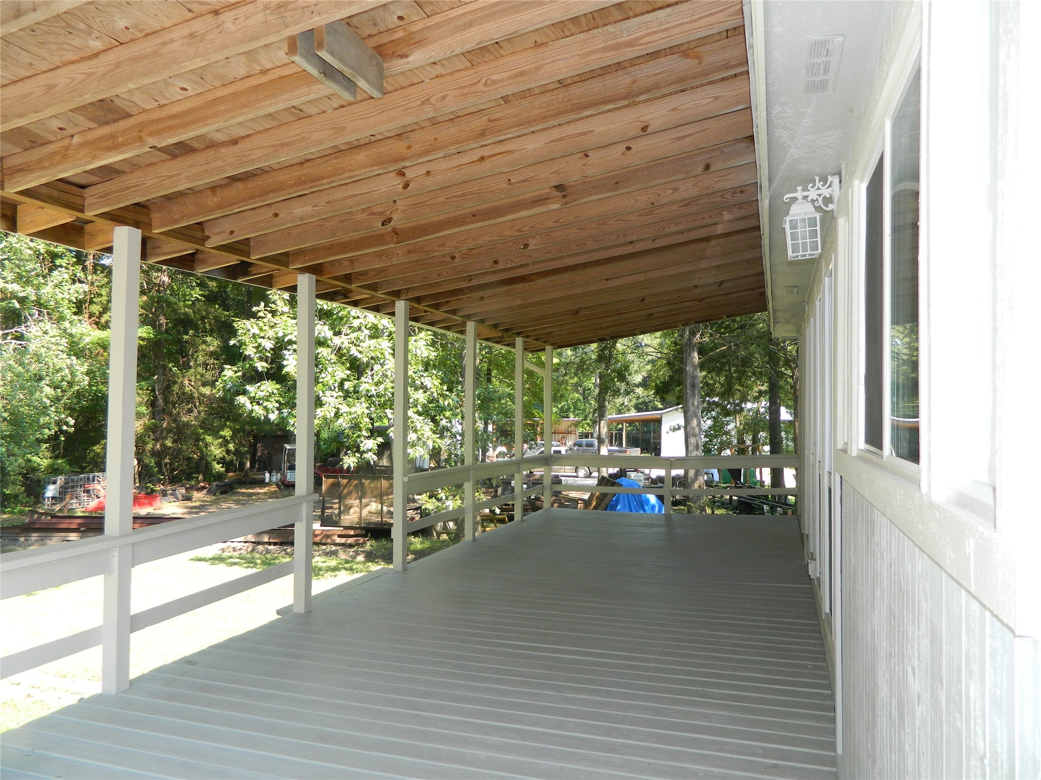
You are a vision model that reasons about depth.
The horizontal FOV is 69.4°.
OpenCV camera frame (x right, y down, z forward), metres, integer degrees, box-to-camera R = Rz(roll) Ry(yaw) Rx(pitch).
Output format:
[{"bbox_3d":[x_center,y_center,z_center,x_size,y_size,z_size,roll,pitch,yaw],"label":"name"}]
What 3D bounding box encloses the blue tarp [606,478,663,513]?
[{"bbox_3d":[3.237,3.146,21.000,2.000,1.500,1.900,0,-2,18],"label":"blue tarp"}]

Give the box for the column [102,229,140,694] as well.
[{"bbox_3d":[-2.062,0.344,3.893,0.090,2.388,0.090,0,-2,18],"label":"column"}]

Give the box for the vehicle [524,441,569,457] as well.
[{"bbox_3d":[1.678,3.977,42.500,4.800,1.650,1.800,0,-2,16],"label":"vehicle"}]

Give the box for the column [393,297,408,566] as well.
[{"bbox_3d":[-1.086,0.416,6.859,0.090,2.450,0.090,0,-2,18],"label":"column"}]

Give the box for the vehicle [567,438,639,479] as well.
[{"bbox_3d":[4.260,3.951,44.000,5.500,1.850,1.900,-1,-2,25],"label":"vehicle"}]

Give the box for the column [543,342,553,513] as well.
[{"bbox_3d":[0.438,0.567,11.492,0.090,2.470,0.090,0,-2,18],"label":"column"}]

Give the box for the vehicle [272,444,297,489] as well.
[{"bbox_3d":[-9.546,3.251,31.800,1.250,1.850,2.500,1,-2,-19],"label":"vehicle"}]

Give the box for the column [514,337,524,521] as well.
[{"bbox_3d":[-0.011,0.525,10.129,0.090,2.459,0.090,0,-2,18],"label":"column"}]

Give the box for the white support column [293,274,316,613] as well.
[{"bbox_3d":[-1.556,0.377,5.430,0.090,2.428,0.090,0,-2,18],"label":"white support column"}]

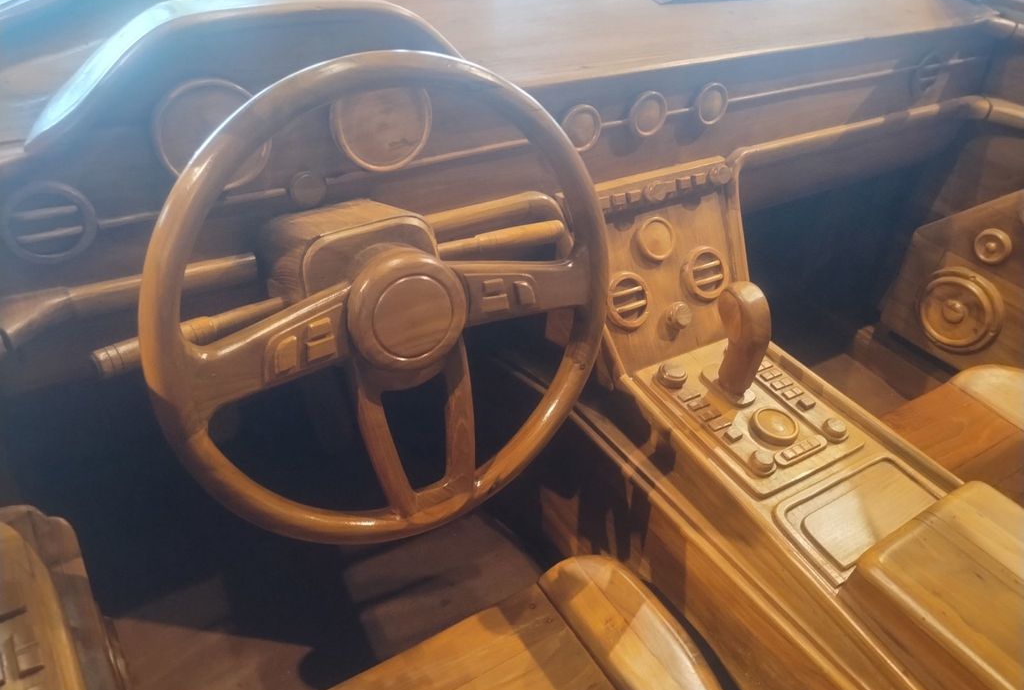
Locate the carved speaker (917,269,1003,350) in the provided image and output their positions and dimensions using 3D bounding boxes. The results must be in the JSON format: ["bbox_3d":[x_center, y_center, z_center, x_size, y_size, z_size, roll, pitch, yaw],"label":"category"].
[{"bbox_3d":[0.798,-0.060,1.325,0.025,0.154,0.154,-13,40,-26],"label":"carved speaker"}]

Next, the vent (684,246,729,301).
[{"bbox_3d":[0.274,-0.102,1.045,0.069,0.069,0.016,-20,8,-25],"label":"vent"}]

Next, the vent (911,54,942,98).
[{"bbox_3d":[0.675,-0.436,1.200,0.074,0.074,0.014,-19,33,-25],"label":"vent"}]

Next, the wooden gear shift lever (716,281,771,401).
[{"bbox_3d":[0.290,0.000,0.934,0.046,0.140,0.060,-17,41,-22],"label":"wooden gear shift lever"}]

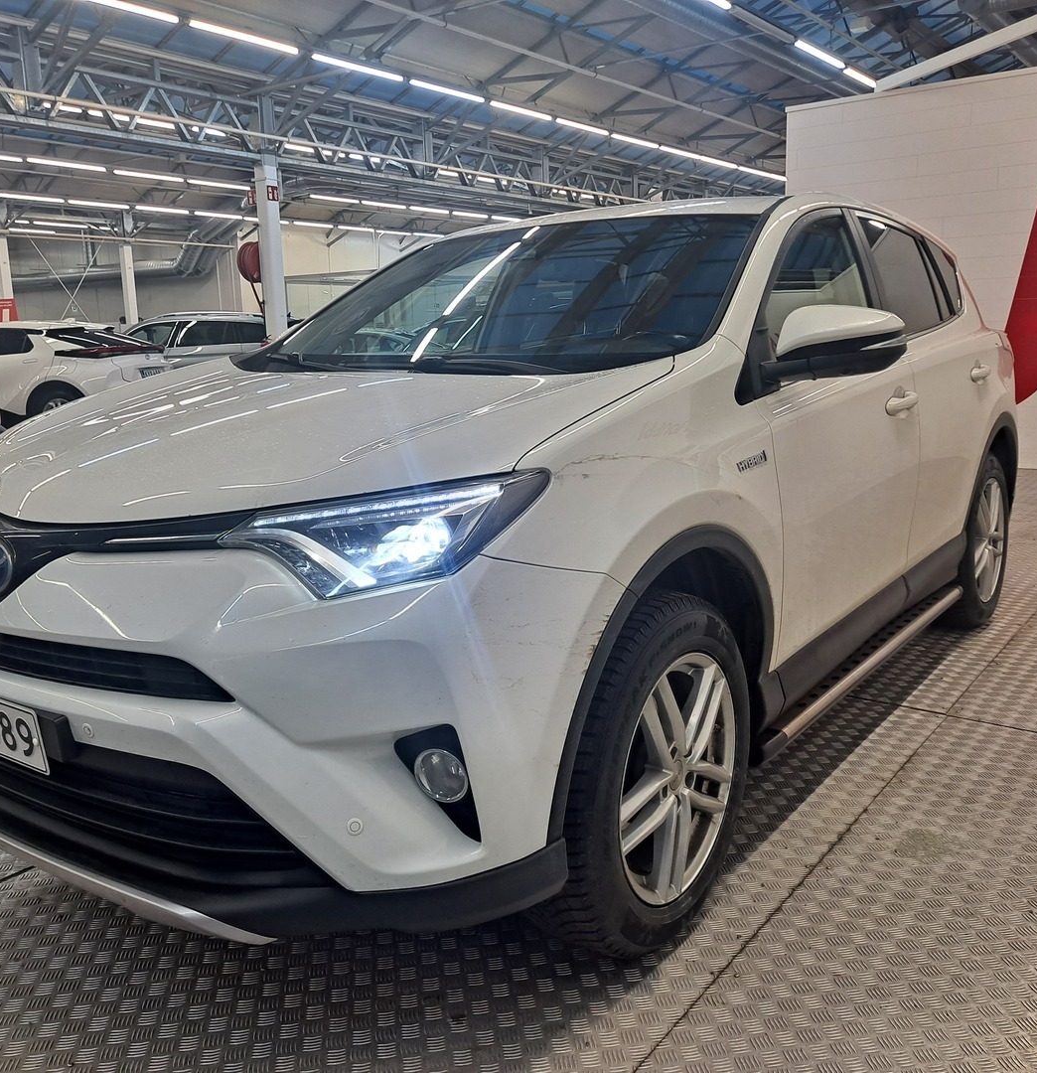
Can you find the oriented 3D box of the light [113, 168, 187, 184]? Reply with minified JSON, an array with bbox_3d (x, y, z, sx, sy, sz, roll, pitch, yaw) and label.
[{"bbox_3d":[-6.901,-6.738,19.329,0.110,0.060,1.480,7,13,37],"label":"light"}]

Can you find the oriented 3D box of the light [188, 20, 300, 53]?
[{"bbox_3d":[-3.022,-5.492,11.354,0.110,0.060,1.480,7,13,37],"label":"light"}]

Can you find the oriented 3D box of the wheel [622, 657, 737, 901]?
[{"bbox_3d":[0.252,0.465,2.075,0.195,0.492,0.492,6,13,36],"label":"wheel"}]

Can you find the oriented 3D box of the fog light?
[{"bbox_3d":[-0.127,0.393,1.694,0.090,0.090,0.050,2,12,22],"label":"fog light"}]

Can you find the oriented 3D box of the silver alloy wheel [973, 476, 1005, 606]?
[{"bbox_3d":[1.816,0.009,4.178,0.195,0.492,0.492,6,13,36],"label":"silver alloy wheel"}]

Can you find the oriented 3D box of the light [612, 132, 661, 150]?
[{"bbox_3d":[2.036,-6.812,17.830,0.090,0.070,1.500,6,13,37],"label":"light"}]

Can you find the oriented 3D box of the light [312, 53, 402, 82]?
[{"bbox_3d":[-1.946,-5.745,12.683,0.090,0.070,1.500,6,13,37],"label":"light"}]

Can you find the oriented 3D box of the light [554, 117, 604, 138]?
[{"bbox_3d":[1.048,-6.547,16.542,0.090,0.070,1.500,6,13,37],"label":"light"}]

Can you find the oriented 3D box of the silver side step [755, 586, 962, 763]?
[{"bbox_3d":[1.049,0.337,3.105,0.170,0.075,1.770,6,13,36],"label":"silver side step"}]

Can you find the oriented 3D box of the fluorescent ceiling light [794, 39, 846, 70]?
[{"bbox_3d":[3.598,-5.745,12.306,0.110,0.060,1.480,7,13,37],"label":"fluorescent ceiling light"}]

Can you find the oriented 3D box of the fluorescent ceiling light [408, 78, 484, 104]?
[{"bbox_3d":[-0.939,-6.015,13.977,0.090,0.070,1.500,6,13,37],"label":"fluorescent ceiling light"}]

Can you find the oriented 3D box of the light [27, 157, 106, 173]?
[{"bbox_3d":[-8.011,-6.583,18.329,0.110,0.060,1.480,7,13,37],"label":"light"}]

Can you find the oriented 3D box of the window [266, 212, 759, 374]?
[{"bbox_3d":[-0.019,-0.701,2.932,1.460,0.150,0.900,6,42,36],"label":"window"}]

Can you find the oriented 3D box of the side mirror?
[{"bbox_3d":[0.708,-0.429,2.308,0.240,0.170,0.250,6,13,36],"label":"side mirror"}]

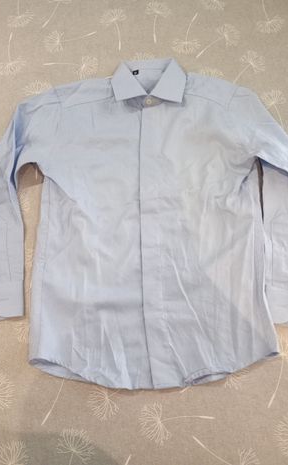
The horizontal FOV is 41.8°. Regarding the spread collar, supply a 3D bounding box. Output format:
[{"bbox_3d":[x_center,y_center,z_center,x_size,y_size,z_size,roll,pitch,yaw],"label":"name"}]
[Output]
[{"bbox_3d":[0.011,-0.334,0.839,0.166,0.038,0.112,-2,69,-1],"label":"spread collar"}]

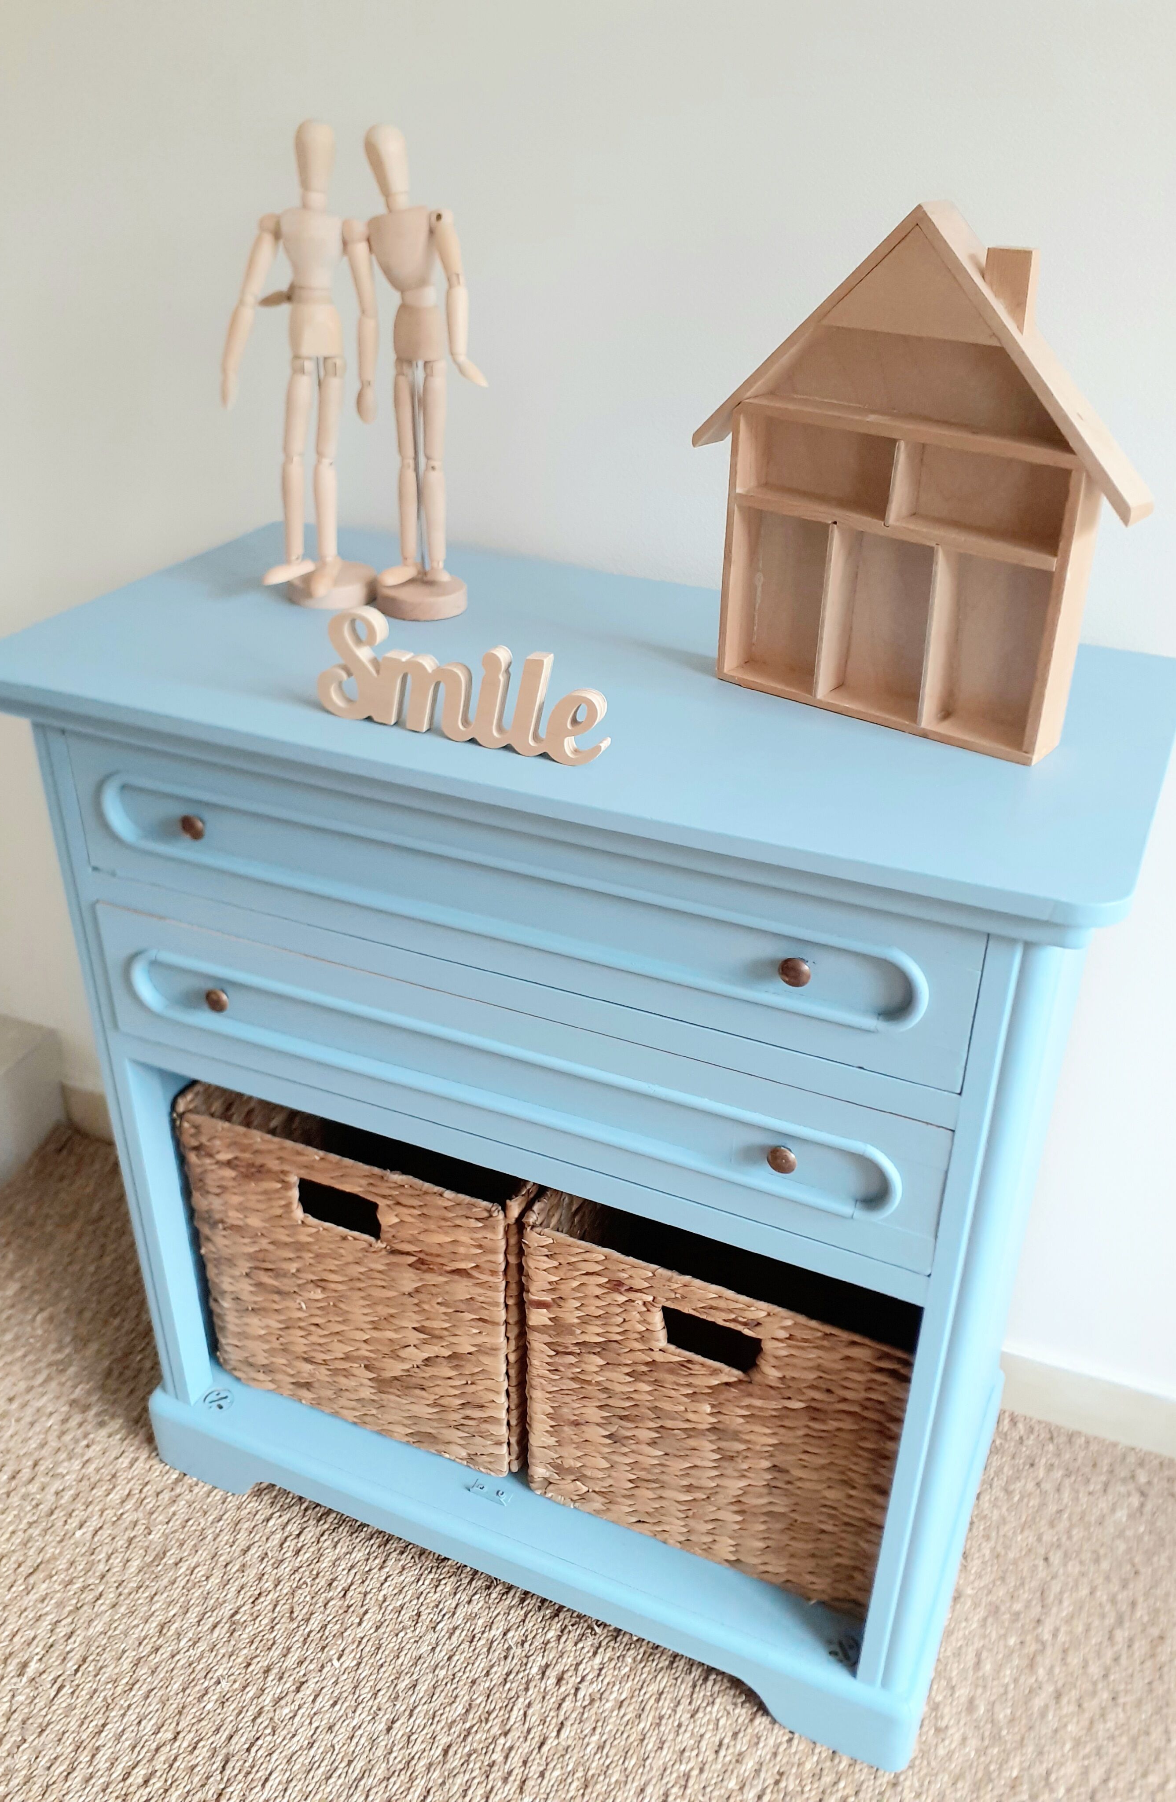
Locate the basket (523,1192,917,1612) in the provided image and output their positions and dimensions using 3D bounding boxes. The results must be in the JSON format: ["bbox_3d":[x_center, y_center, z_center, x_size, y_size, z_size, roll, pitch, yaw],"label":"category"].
[{"bbox_3d":[0.157,0.360,1.241,0.319,0.319,0.298,13,32,21],"label":"basket"}]

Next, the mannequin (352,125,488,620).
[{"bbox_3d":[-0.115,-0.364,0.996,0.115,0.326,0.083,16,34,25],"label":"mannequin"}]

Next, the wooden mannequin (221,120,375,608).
[{"bbox_3d":[-0.209,-0.377,1.014,0.135,0.328,0.115,9,31,14],"label":"wooden mannequin"}]

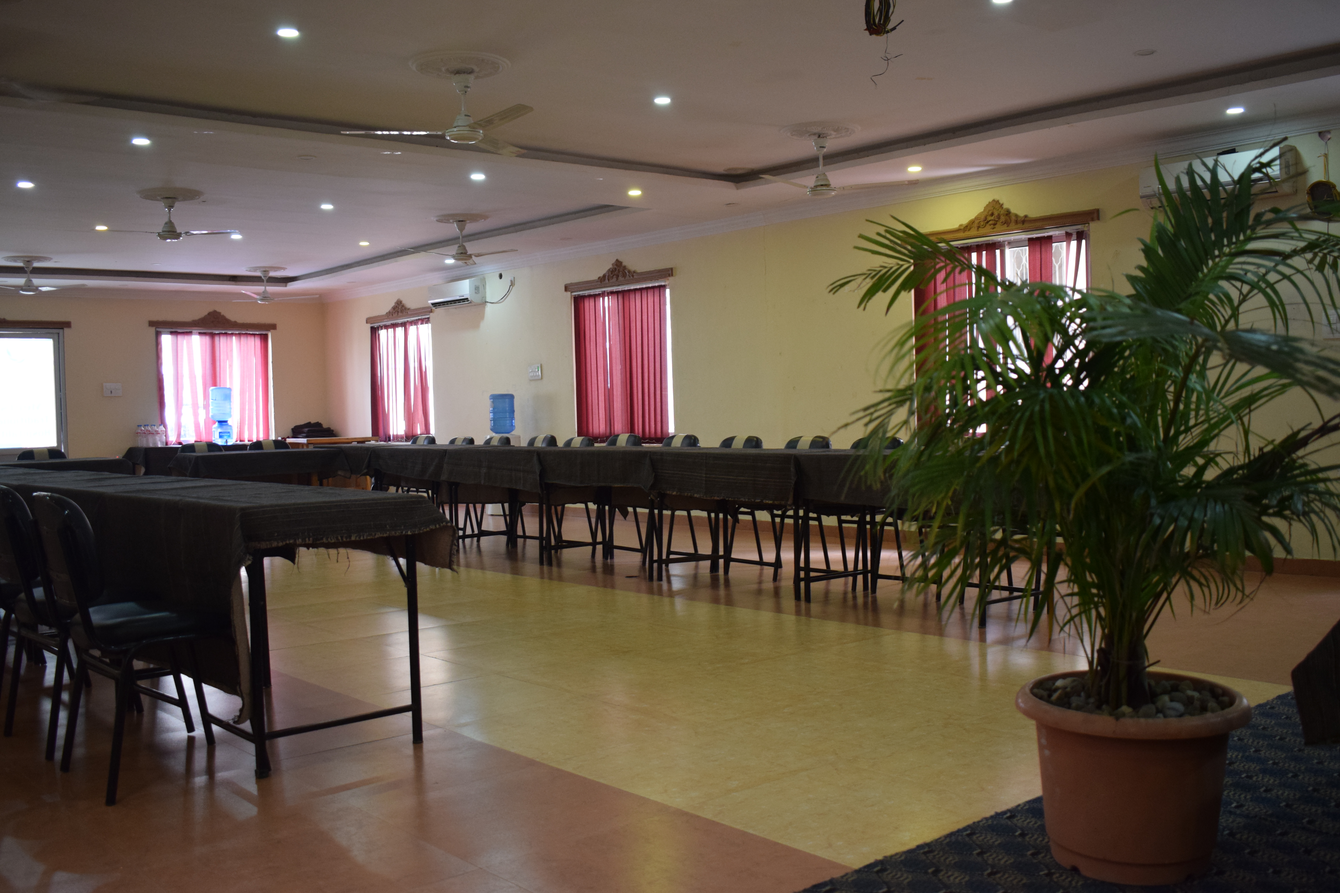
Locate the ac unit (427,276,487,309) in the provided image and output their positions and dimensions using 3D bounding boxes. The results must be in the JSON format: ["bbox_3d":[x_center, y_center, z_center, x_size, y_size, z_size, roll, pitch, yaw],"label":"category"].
[{"bbox_3d":[-2.346,-1.685,13.508,0.222,0.293,0.868,-3,3,-41],"label":"ac unit"}]

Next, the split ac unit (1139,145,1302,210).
[{"bbox_3d":[3.229,-1.585,7.261,0.210,0.280,0.920,-3,2,-42],"label":"split ac unit"}]

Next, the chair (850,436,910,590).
[{"bbox_3d":[1.094,0.379,7.304,0.550,0.870,0.460,-3,2,-42],"label":"chair"}]

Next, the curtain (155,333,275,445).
[{"bbox_3d":[-5.631,-0.726,15.283,1.450,1.420,0.100,-3,2,-42],"label":"curtain"}]

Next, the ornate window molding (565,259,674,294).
[{"bbox_3d":[-0.509,-1.622,11.511,0.075,0.243,1.590,-3,3,-41],"label":"ornate window molding"}]

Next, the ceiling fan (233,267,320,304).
[{"bbox_3d":[-4.474,-1.786,13.744,1.100,0.390,1.100,-1,2,0],"label":"ceiling fan"}]

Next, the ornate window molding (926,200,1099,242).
[{"bbox_3d":[2.212,-1.567,8.395,0.075,0.243,1.584,-3,3,-41],"label":"ornate window molding"}]

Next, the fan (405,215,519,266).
[{"bbox_3d":[-1.779,-1.765,10.504,1.100,0.390,1.100,-1,2,0],"label":"fan"}]

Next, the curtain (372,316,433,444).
[{"bbox_3d":[-3.235,-0.785,14.756,0.090,1.416,1.400,-3,3,-41],"label":"curtain"}]

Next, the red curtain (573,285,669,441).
[{"bbox_3d":[-0.472,-0.761,11.589,0.090,1.421,1.367,-3,3,-41],"label":"red curtain"}]

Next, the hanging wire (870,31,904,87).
[{"bbox_3d":[0.711,-1.305,4.095,0.115,0.180,0.090,-1,2,0],"label":"hanging wire"}]

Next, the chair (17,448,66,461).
[{"bbox_3d":[-4.590,0.456,9.038,0.460,0.870,0.560,-3,3,-41],"label":"chair"}]

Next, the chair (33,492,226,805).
[{"bbox_3d":[-1.491,0.532,3.535,0.540,0.860,0.460,-3,2,-42],"label":"chair"}]

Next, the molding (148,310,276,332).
[{"bbox_3d":[-5.638,-1.571,15.199,1.617,0.243,0.075,-3,3,-41],"label":"molding"}]

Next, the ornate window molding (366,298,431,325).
[{"bbox_3d":[-3.302,-1.654,14.747,0.100,0.250,1.620,-3,2,-42],"label":"ornate window molding"}]

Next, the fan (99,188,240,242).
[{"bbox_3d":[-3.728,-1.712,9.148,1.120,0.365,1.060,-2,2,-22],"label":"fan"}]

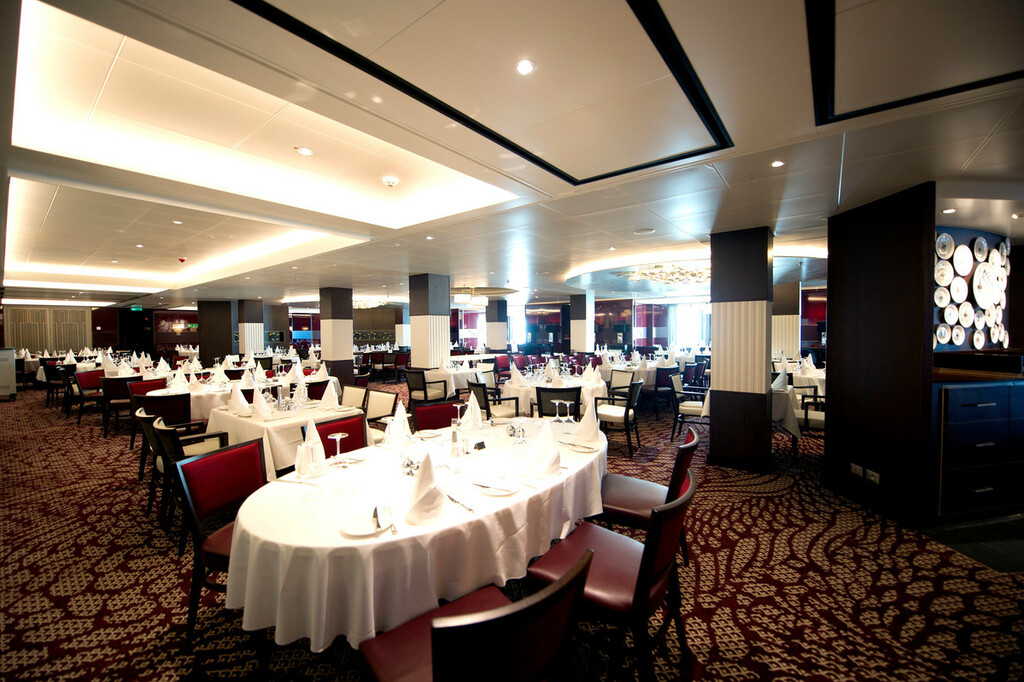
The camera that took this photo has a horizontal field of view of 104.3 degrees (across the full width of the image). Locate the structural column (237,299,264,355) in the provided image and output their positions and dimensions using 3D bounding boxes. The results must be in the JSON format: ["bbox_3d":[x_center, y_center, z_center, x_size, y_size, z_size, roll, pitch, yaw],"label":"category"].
[{"bbox_3d":[-8.237,-0.042,12.620,0.513,2.462,0.513,1,2,39],"label":"structural column"}]

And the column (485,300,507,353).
[{"bbox_3d":[-0.500,-0.146,13.846,0.515,2.465,0.515,1,2,39],"label":"column"}]

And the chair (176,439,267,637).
[{"bbox_3d":[-1.223,0.987,1.986,0.570,0.855,0.460,0,2,18],"label":"chair"}]

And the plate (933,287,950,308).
[{"bbox_3d":[4.188,-0.420,3.870,0.200,0.200,0.025,-1,1,-11],"label":"plate"}]

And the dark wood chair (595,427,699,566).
[{"bbox_3d":[0.771,0.946,2.335,0.570,0.840,0.490,1,2,35],"label":"dark wood chair"}]

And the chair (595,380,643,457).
[{"bbox_3d":[1.262,0.892,4.850,0.550,0.831,0.560,0,2,27],"label":"chair"}]

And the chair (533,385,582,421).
[{"bbox_3d":[0.516,0.910,4.510,0.560,0.850,0.580,0,2,4],"label":"chair"}]

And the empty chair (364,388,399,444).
[{"bbox_3d":[-1.495,0.946,3.944,0.560,0.831,0.560,1,2,39],"label":"empty chair"}]

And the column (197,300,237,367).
[{"bbox_3d":[-9.701,-0.070,13.330,0.980,2.438,0.750,-1,1,-11],"label":"column"}]

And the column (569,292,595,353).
[{"bbox_3d":[2.147,-0.132,12.037,0.509,2.438,0.509,1,2,38],"label":"column"}]

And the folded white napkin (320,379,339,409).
[{"bbox_3d":[-1.715,0.492,3.750,0.165,0.245,0.150,1,2,39],"label":"folded white napkin"}]

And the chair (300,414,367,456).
[{"bbox_3d":[-1.030,0.975,2.663,0.560,0.831,0.480,1,2,37],"label":"chair"}]

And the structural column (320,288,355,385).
[{"bbox_3d":[-4.102,0.011,9.369,0.513,2.462,0.513,1,2,39],"label":"structural column"}]

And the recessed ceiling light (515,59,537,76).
[{"bbox_3d":[0.053,-1.054,1.520,0.088,0.030,0.088,0,2,0],"label":"recessed ceiling light"}]

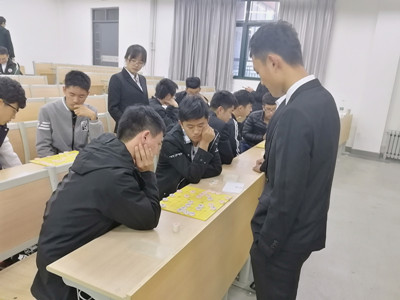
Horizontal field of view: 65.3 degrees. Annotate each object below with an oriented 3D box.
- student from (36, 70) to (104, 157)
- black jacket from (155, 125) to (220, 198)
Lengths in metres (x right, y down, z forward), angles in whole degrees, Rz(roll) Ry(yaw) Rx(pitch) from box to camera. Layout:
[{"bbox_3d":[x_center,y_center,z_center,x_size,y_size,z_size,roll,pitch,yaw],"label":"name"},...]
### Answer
[{"bbox_3d":[-0.889,0.059,2.279,0.510,1.220,0.660,-6,17,-35],"label":"student"},{"bbox_3d":[-0.087,0.110,2.007,0.460,0.560,0.440,-5,16,-31],"label":"black jacket"}]

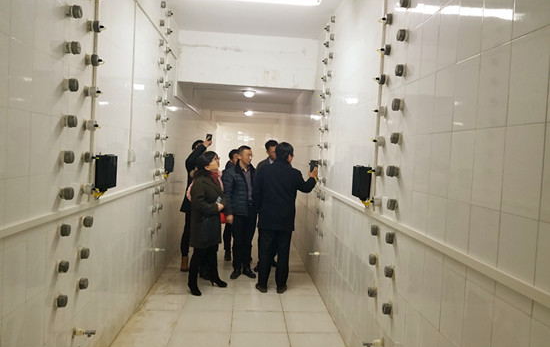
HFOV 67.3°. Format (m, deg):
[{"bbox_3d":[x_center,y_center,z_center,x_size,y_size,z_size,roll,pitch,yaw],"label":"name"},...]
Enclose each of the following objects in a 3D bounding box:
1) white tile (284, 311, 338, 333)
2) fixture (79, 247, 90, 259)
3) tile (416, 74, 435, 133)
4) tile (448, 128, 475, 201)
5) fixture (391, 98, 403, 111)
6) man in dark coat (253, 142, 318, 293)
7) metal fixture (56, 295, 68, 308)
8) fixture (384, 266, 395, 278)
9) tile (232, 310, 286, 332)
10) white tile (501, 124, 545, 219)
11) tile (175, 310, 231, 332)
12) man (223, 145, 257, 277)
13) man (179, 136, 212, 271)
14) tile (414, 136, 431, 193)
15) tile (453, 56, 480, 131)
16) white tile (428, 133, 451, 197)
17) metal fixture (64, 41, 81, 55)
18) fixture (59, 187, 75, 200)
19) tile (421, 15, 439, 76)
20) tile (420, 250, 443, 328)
[{"bbox_3d":[0.337,1.451,4.006,0.471,0.010,0.498,2,3,-4],"label":"white tile"},{"bbox_3d":[-1.211,0.512,2.631,0.058,0.070,0.070,3,2,-4],"label":"fixture"},{"bbox_3d":[0.778,-0.347,2.112,0.010,0.298,0.192,3,3,-4],"label":"tile"},{"bbox_3d":[0.807,-0.028,1.780,0.010,0.305,0.200,3,2,-4],"label":"tile"},{"bbox_3d":[0.743,-0.414,2.501,0.058,0.070,0.070,3,2,-4],"label":"fixture"},{"bbox_3d":[0.122,0.509,4.911,0.680,1.745,0.450,3,3,16],"label":"man in dark coat"},{"bbox_3d":[-1.188,0.716,2.311,0.050,0.070,0.070,3,3,-4],"label":"metal fixture"},{"bbox_3d":[0.689,0.593,2.492,0.058,0.068,0.067,2,3,-4],"label":"fixture"},{"bbox_3d":[-0.157,1.419,3.952,0.506,0.010,0.499,3,3,-4],"label":"tile"},{"bbox_3d":[0.828,-0.009,1.381,0.010,0.303,0.198,2,3,-4],"label":"white tile"},{"bbox_3d":[-0.660,1.397,3.916,0.502,0.010,0.499,3,3,-4],"label":"tile"},{"bbox_3d":[-0.440,0.493,5.425,0.320,1.700,0.480,5,3,36],"label":"man"},{"bbox_3d":[-1.061,0.402,5.516,0.500,1.790,0.520,2,3,-13],"label":"man"},{"bbox_3d":[0.773,-0.046,2.158,0.010,0.303,0.198,2,3,-4],"label":"tile"},{"bbox_3d":[0.821,-0.333,1.767,0.010,0.305,0.200,3,2,-4],"label":"tile"},{"bbox_3d":[0.787,-0.037,1.964,0.010,0.303,0.198,2,3,-4],"label":"white tile"},{"bbox_3d":[-1.136,-0.703,2.318,0.058,0.070,0.070,3,2,-4],"label":"metal fixture"},{"bbox_3d":[-1.153,0.115,2.294,0.062,0.070,0.070,3,3,-4],"label":"fixture"},{"bbox_3d":[0.811,-0.657,2.150,0.010,0.305,0.200,3,2,-4],"label":"tile"},{"bbox_3d":[0.759,0.572,1.991,0.010,0.303,0.198,2,3,-4],"label":"tile"}]

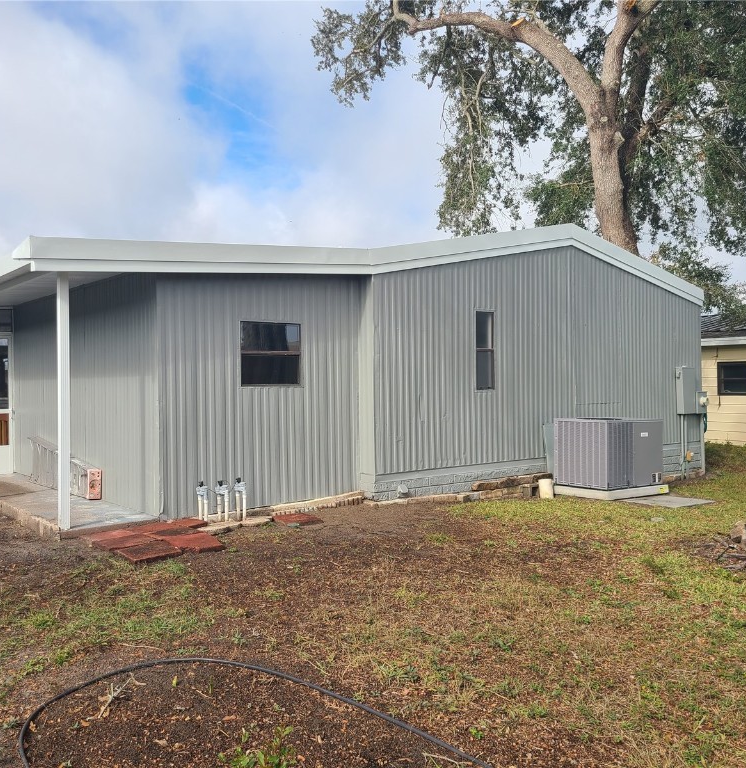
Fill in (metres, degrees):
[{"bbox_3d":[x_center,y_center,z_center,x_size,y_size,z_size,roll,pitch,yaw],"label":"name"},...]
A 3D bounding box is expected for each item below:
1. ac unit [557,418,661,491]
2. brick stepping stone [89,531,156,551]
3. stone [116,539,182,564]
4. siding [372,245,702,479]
[{"bbox_3d":[3.124,0.884,10.174,1.273,0.859,0.792,0,0,-39],"label":"ac unit"},{"bbox_3d":[-2.010,1.295,6.223,0.370,0.050,0.400,-1,0,43],"label":"brick stepping stone"},{"bbox_3d":[-1.707,1.297,5.874,0.390,0.050,0.400,-1,0,43],"label":"stone"},{"bbox_3d":[2.749,-0.462,10.764,7.115,2.907,0.140,0,0,-39],"label":"siding"}]

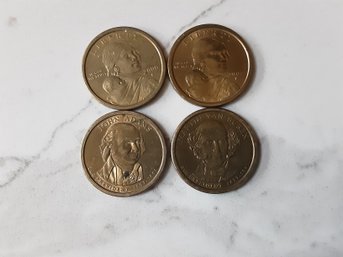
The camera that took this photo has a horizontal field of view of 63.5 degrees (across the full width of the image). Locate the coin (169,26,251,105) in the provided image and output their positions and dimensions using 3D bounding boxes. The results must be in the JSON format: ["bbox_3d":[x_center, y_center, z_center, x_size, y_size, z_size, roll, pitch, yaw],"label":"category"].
[{"bbox_3d":[0.012,-0.020,0.087,0.026,0.002,0.026,0,85,-1],"label":"coin"}]

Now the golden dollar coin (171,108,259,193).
[{"bbox_3d":[0.013,0.007,0.085,0.026,0.002,0.026,0,85,-1],"label":"golden dollar coin"}]

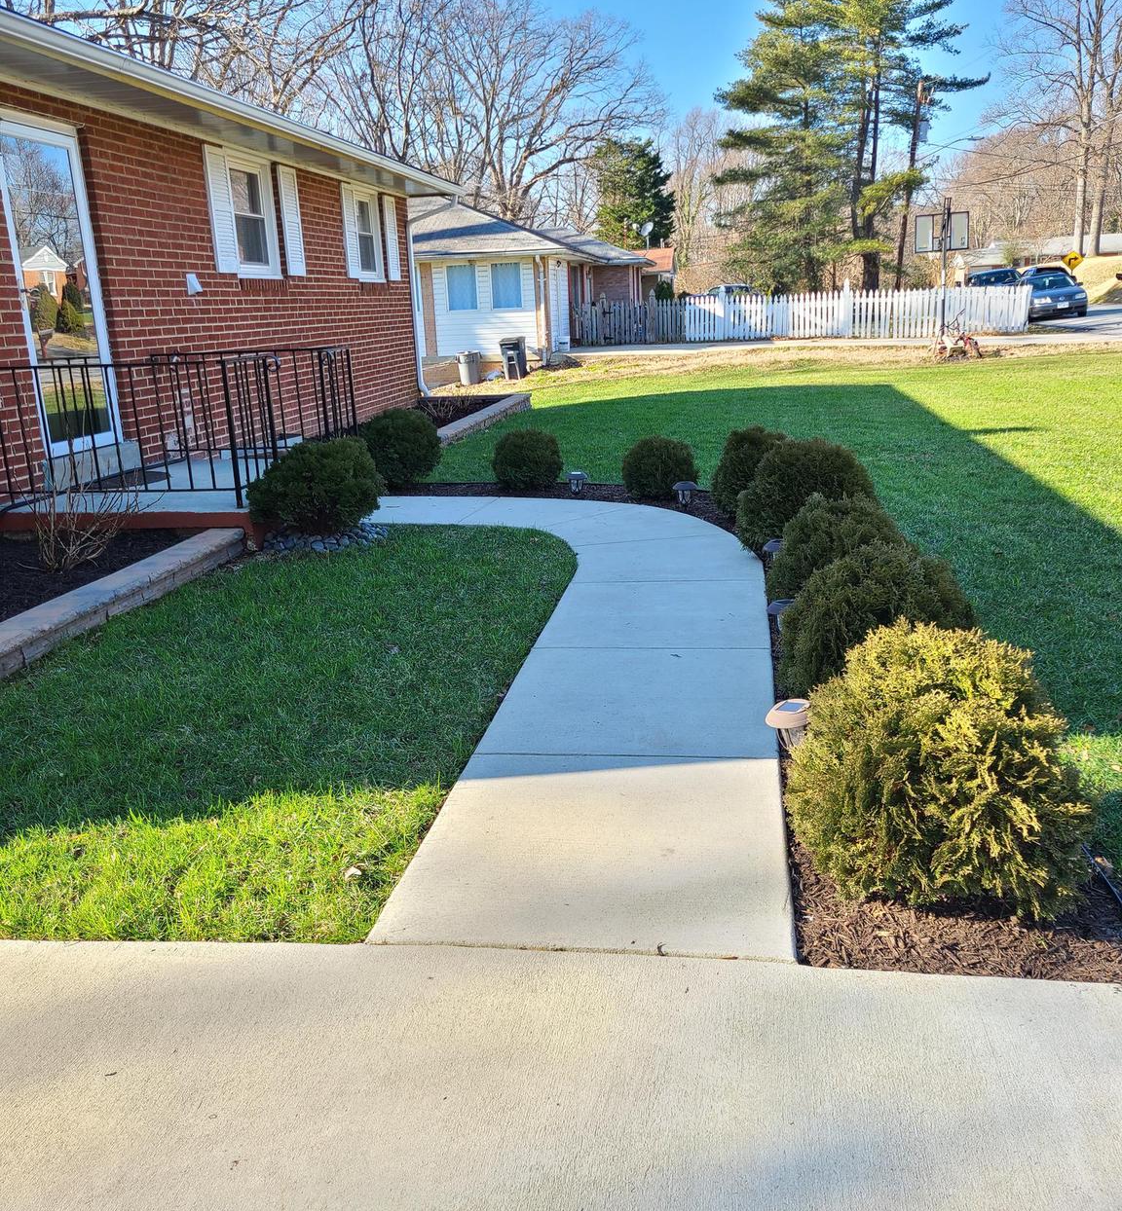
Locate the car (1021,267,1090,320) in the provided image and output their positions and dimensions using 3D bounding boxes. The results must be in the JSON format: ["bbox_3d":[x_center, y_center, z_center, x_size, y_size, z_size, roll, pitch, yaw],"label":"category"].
[{"bbox_3d":[16.300,-10.380,37.800,1.750,1.460,4.600,0,15,10],"label":"car"}]

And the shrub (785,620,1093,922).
[{"bbox_3d":[0.822,0.352,2.490,0.635,0.615,0.635,0,15,9],"label":"shrub"}]

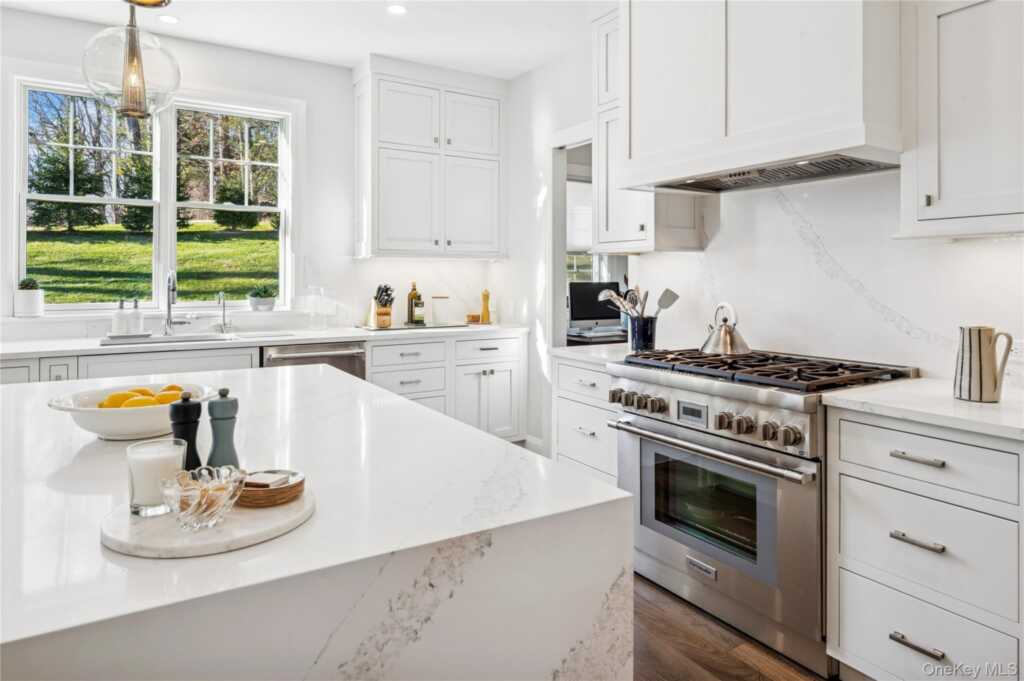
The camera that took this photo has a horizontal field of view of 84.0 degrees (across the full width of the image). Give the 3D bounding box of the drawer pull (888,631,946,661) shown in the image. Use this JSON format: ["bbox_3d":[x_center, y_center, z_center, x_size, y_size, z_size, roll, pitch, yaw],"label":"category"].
[{"bbox_3d":[1.139,0.859,1.600,0.033,0.015,0.136,-2,4,-31],"label":"drawer pull"}]

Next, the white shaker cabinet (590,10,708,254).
[{"bbox_3d":[0.709,-1.125,3.004,0.335,1.310,0.440,-3,5,-35],"label":"white shaker cabinet"}]

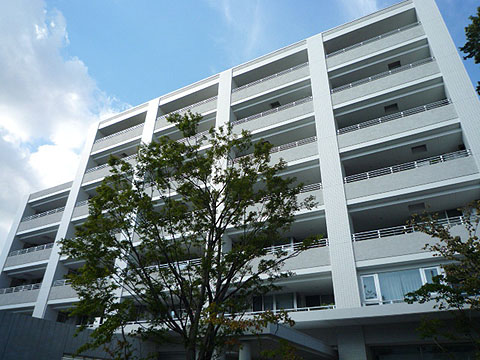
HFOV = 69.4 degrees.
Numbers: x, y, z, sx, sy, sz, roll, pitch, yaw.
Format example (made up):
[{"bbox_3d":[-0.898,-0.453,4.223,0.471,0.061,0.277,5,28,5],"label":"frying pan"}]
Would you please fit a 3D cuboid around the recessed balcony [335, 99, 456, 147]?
[{"bbox_3d":[8.016,-2.321,17.913,5.500,1.200,1.400,-14,-33,25],"label":"recessed balcony"}]

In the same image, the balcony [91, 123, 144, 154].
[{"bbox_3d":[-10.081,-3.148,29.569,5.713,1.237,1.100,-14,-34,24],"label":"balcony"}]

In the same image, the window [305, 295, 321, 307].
[{"bbox_3d":[3.497,5.847,16.463,0.693,0.700,0.100,-14,-35,24],"label":"window"}]

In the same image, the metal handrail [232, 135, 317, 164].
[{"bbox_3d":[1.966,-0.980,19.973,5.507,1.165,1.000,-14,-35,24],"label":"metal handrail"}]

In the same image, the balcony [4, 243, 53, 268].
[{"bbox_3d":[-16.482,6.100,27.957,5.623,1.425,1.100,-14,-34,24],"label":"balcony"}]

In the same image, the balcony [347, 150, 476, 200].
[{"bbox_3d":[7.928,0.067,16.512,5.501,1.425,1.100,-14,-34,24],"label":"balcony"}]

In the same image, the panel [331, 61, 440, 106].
[{"bbox_3d":[7.586,-5.008,18.472,5.335,0.885,0.180,-14,-35,24],"label":"panel"}]

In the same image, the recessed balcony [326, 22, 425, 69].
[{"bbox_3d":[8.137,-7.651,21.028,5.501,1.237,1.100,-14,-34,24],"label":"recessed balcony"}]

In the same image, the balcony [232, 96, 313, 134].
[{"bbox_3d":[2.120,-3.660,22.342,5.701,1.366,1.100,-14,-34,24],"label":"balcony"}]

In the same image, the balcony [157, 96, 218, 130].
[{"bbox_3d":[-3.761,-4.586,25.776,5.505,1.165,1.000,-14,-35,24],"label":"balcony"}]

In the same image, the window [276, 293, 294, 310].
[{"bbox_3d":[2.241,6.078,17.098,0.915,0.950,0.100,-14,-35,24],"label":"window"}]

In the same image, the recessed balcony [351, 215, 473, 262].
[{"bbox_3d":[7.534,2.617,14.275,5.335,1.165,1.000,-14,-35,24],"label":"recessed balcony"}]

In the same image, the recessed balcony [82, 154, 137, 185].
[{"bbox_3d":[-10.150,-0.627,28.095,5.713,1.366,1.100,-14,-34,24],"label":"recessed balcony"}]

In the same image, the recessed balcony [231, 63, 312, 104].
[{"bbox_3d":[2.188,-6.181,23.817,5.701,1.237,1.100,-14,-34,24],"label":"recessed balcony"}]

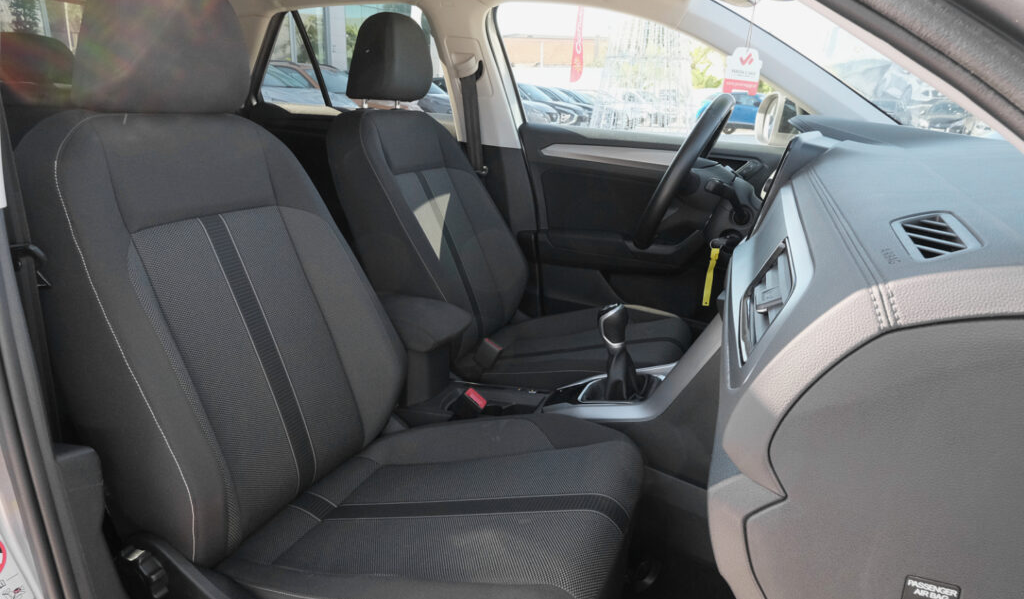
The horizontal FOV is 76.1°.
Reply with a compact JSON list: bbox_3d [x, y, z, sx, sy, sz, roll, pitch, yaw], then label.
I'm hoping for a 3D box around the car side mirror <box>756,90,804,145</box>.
[{"bbox_3d":[0.752,-0.499,1.837,0.130,0.150,0.220,4,18,4],"label":"car side mirror"}]

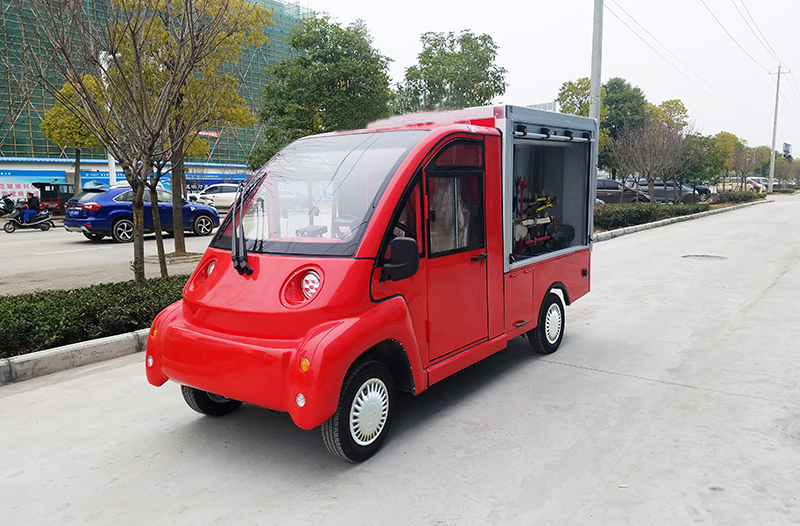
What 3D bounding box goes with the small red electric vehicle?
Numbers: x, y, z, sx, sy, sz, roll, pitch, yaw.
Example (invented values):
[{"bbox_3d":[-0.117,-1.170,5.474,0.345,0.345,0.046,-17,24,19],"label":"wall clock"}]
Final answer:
[{"bbox_3d":[0.111,-0.141,4.660,1.480,2.000,3.780,5,10,37],"label":"small red electric vehicle"}]

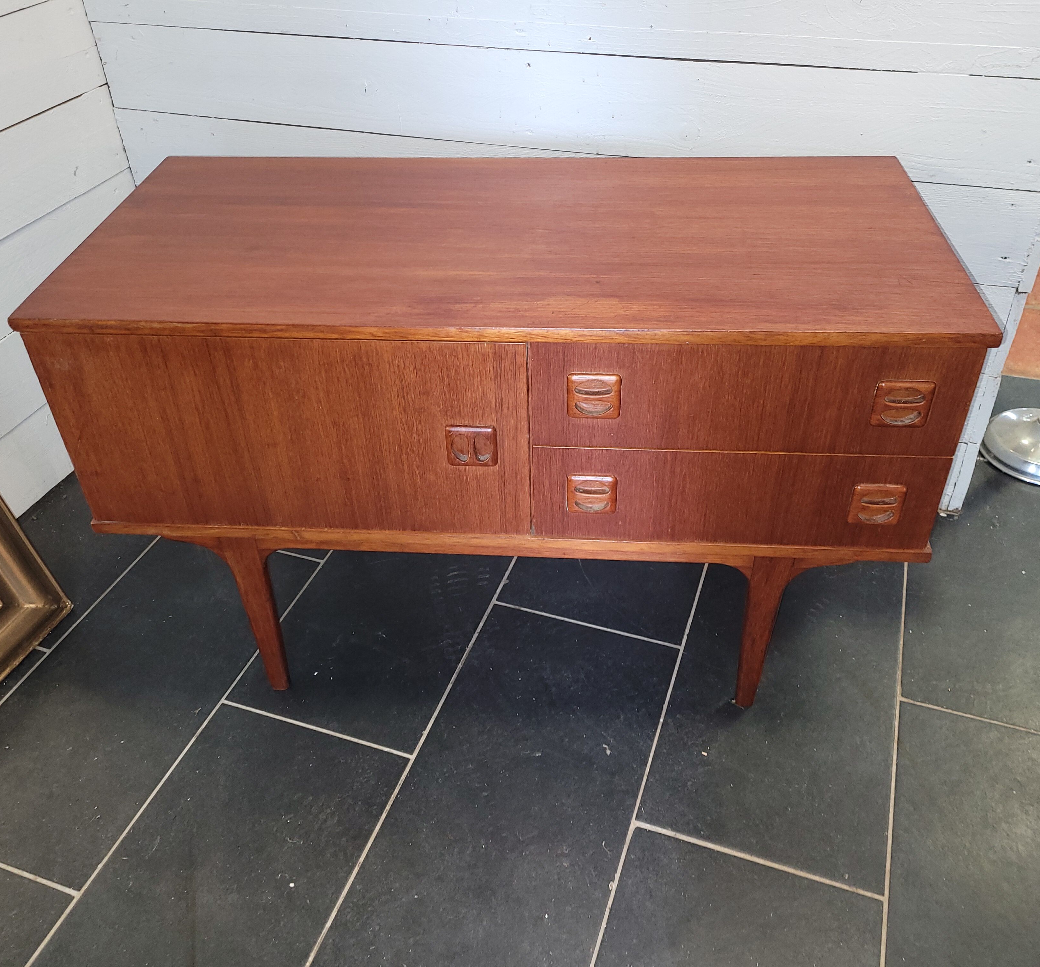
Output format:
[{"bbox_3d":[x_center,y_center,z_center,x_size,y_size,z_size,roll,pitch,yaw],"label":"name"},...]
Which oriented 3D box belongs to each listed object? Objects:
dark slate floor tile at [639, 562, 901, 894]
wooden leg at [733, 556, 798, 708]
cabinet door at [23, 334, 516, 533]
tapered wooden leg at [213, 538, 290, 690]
[{"bbox_3d":[0.389,0.279,1.404,0.300,0.010,0.600,11,41,16],"label":"dark slate floor tile"},{"bbox_3d":[0.314,0.190,1.272,0.056,0.300,0.038,2,39,5],"label":"wooden leg"},{"bbox_3d":[-0.264,-0.055,1.122,0.550,0.273,0.018,2,39,5],"label":"cabinet door"},{"bbox_3d":[-0.352,0.170,1.330,0.056,0.300,0.038,2,39,5],"label":"tapered wooden leg"}]

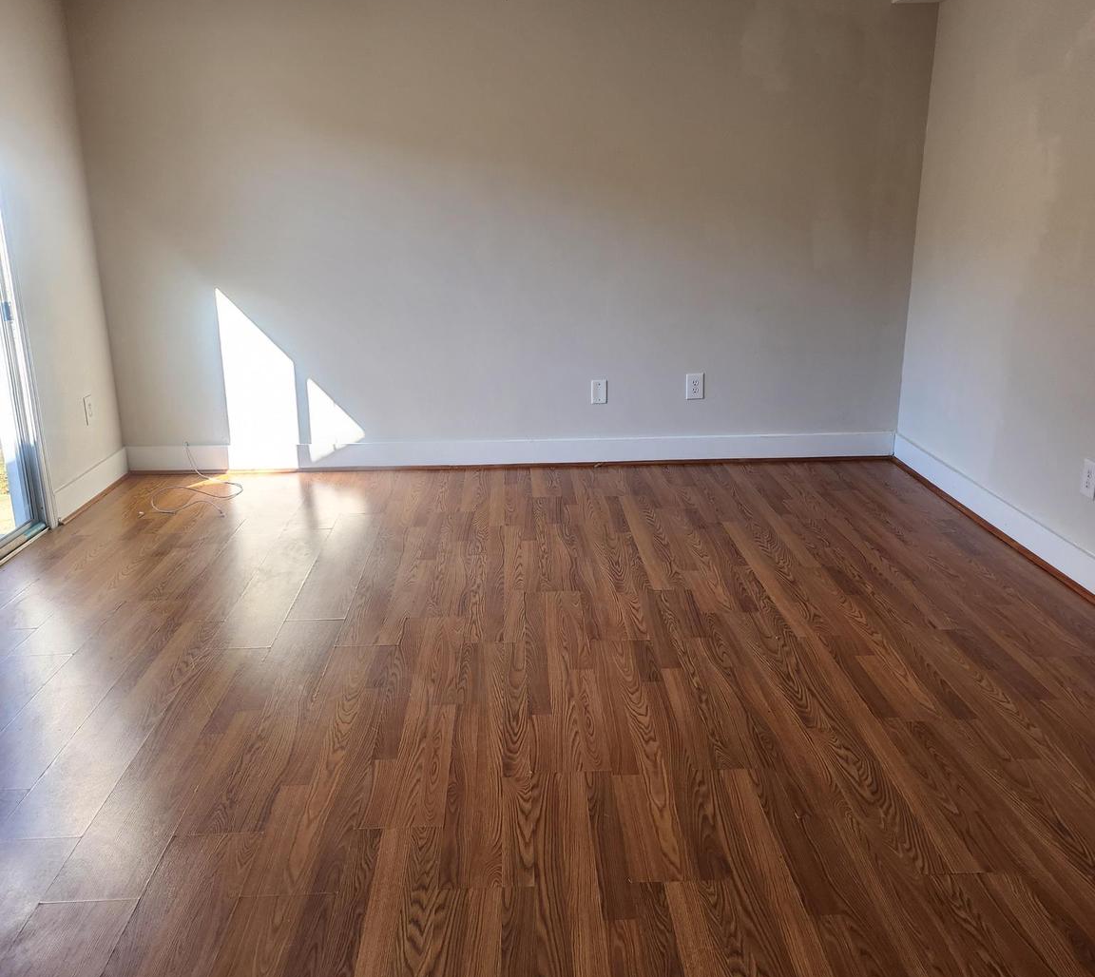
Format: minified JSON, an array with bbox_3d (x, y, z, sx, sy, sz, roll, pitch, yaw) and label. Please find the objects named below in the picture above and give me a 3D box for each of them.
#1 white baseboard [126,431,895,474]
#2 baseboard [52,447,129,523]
[{"bbox_3d":[-0.172,-0.190,5.309,4.000,0.145,0.020,-1,17,-2],"label":"white baseboard"},{"bbox_3d":[-2.166,-0.023,4.821,0.020,0.145,0.855,-1,17,-2],"label":"baseboard"}]

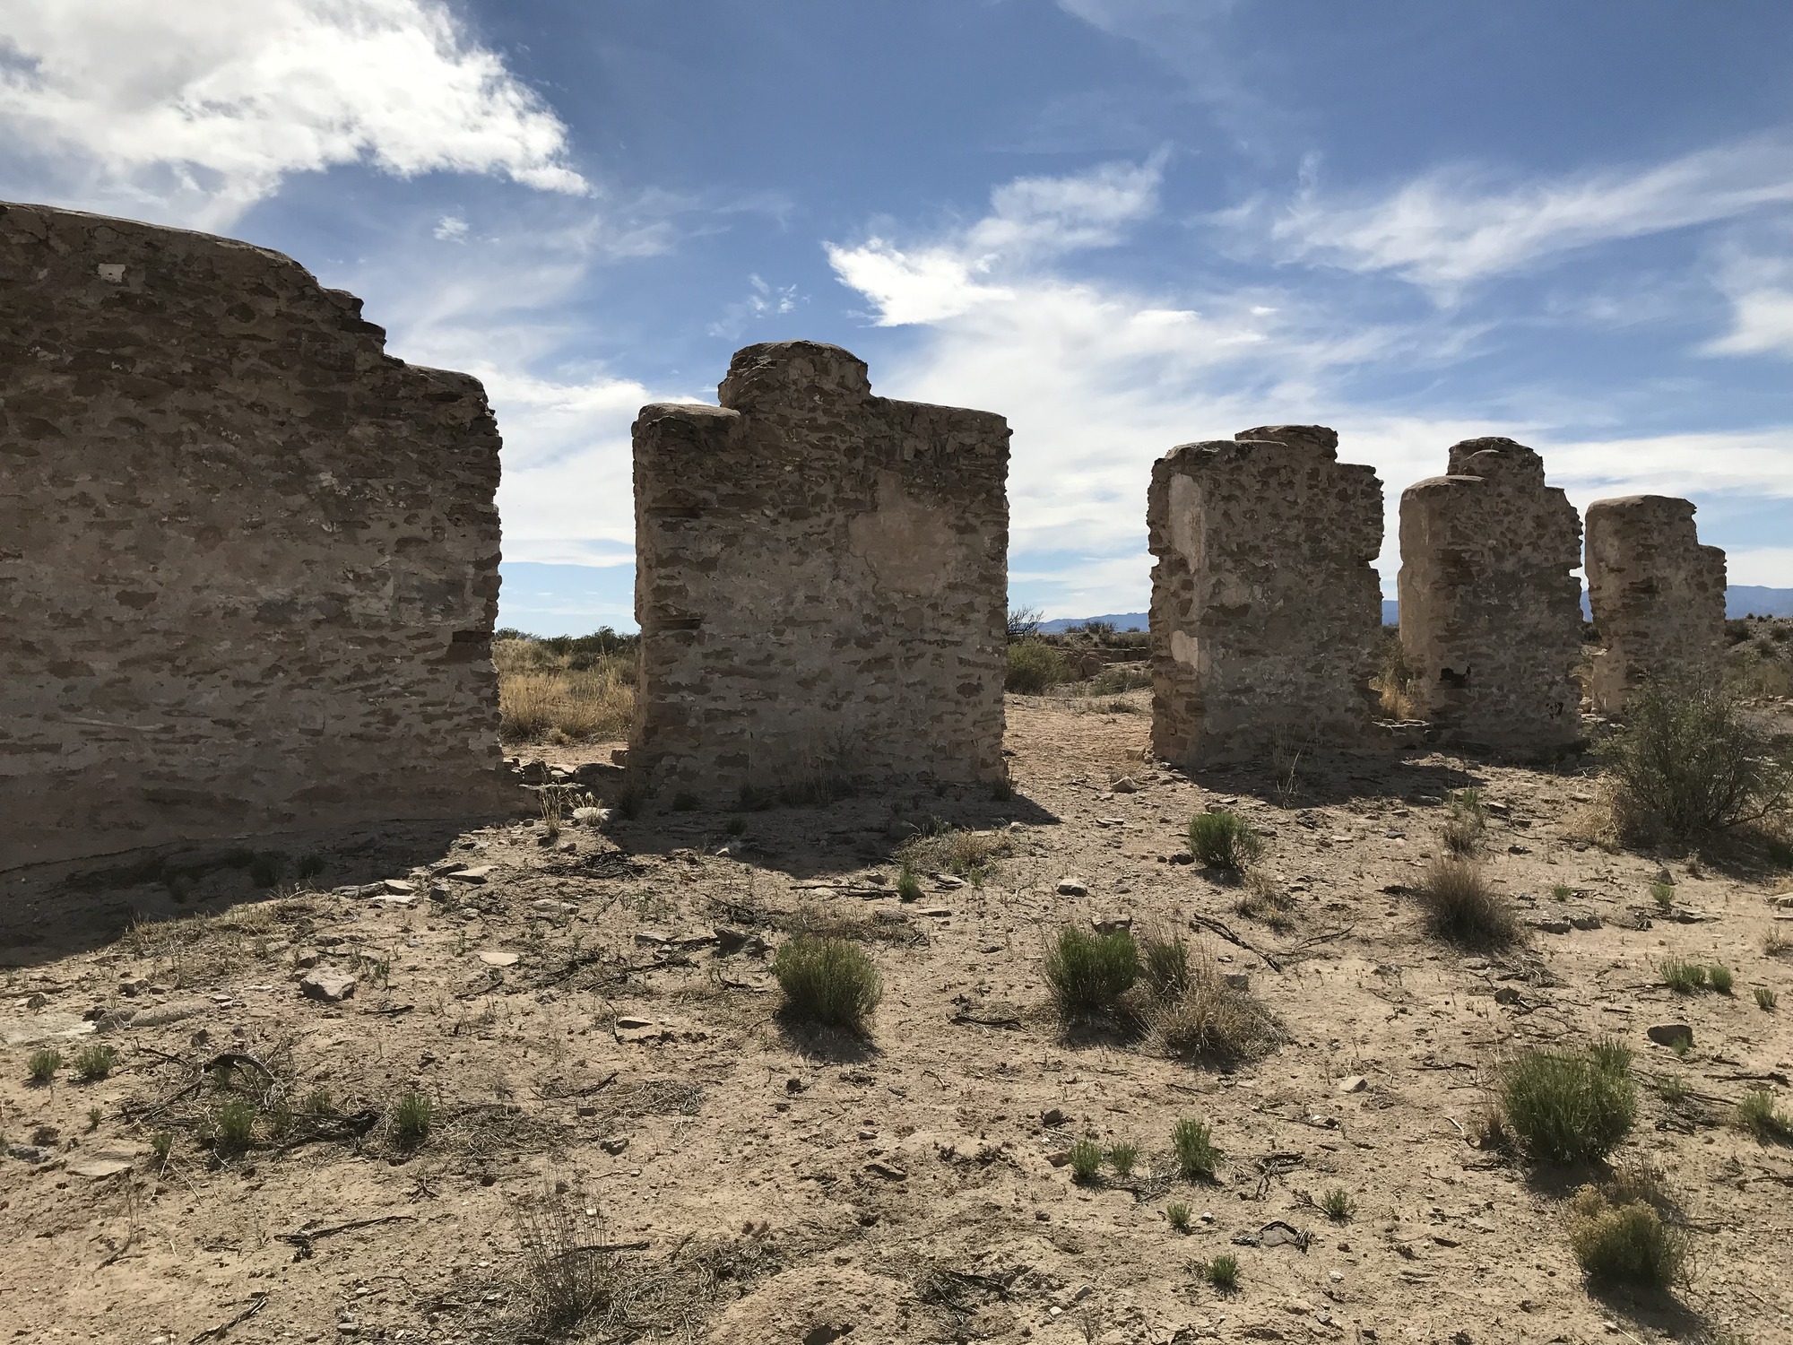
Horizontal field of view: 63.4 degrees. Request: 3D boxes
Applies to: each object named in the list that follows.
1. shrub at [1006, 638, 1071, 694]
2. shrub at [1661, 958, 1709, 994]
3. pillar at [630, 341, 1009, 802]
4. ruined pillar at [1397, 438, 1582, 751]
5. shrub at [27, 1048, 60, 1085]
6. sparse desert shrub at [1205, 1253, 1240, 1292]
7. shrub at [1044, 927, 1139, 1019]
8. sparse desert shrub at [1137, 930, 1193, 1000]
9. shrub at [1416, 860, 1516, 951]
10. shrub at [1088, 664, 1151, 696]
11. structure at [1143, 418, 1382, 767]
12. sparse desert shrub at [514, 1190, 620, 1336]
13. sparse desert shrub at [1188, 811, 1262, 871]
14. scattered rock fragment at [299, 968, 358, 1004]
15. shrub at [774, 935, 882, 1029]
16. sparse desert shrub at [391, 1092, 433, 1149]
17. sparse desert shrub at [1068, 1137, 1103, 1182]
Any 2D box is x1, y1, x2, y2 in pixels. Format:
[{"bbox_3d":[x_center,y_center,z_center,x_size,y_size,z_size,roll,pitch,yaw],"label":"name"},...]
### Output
[{"bbox_3d":[2.306,-0.108,24.988,1.400,0.917,1.330,0,2,0],"label":"shrub"},{"bbox_3d":[3.269,1.243,6.016,0.198,0.134,0.168,0,2,0],"label":"shrub"},{"bbox_3d":[-0.631,-0.895,13.030,3.602,3.872,0.650,-1,2,-33],"label":"pillar"},{"bbox_3d":[7.551,-0.995,18.373,2.793,3.778,0.700,-1,2,-33],"label":"ruined pillar"},{"bbox_3d":[-2.901,1.335,4.934,0.109,0.099,0.109,0,2,0],"label":"shrub"},{"bbox_3d":[0.758,1.386,3.368,0.081,0.069,0.077,0,1,13],"label":"sparse desert shrub"},{"bbox_3d":[0.767,1.175,5.686,0.360,0.338,0.342,0,2,0],"label":"shrub"},{"bbox_3d":[1.060,1.143,5.715,0.215,0.272,0.194,0,2,0],"label":"sparse desert shrub"},{"bbox_3d":[2.784,1.093,7.051,0.491,0.369,0.466,1,1,22],"label":"shrub"},{"bbox_3d":[5.125,0.167,32.851,1.649,0.618,1.319,0,2,0],"label":"shrub"},{"bbox_3d":[4.190,-0.858,16.193,2.827,3.625,0.700,-1,2,-33],"label":"structure"},{"bbox_3d":[-0.723,1.272,3.173,0.239,0.288,0.203,0,2,0],"label":"sparse desert shrub"},{"bbox_3d":[1.966,0.987,8.658,0.443,0.327,0.399,0,2,0],"label":"sparse desert shrub"},{"bbox_3d":[-2.229,1.220,5.677,0.230,0.100,0.173,0,2,0],"label":"scattered rock fragment"},{"bbox_3d":[-0.266,1.178,5.619,0.418,0.311,0.397,0,1,-3],"label":"shrub"},{"bbox_3d":[-1.426,1.314,4.285,0.116,0.142,0.110,0,1,-19],"label":"sparse desert shrub"},{"bbox_3d":[0.525,1.344,4.027,0.097,0.102,0.092,0,1,7],"label":"sparse desert shrub"}]

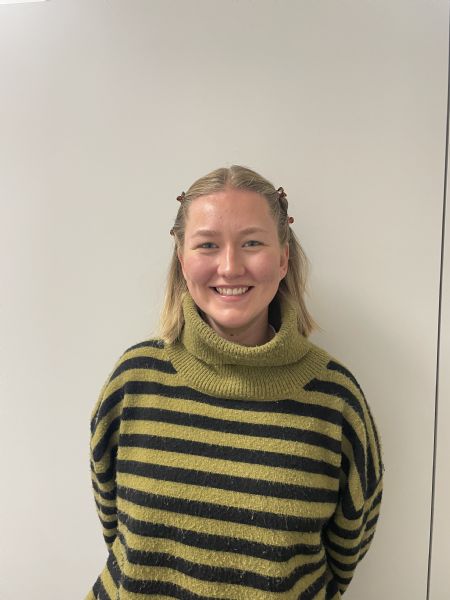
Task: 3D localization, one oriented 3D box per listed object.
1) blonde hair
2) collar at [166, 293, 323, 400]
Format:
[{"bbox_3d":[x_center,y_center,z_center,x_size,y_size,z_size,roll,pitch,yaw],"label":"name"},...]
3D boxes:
[{"bbox_3d":[0.022,-0.068,0.745,0.255,0.285,0.195,-2,3,3],"label":"blonde hair"},{"bbox_3d":[0.032,0.068,0.750,0.250,0.160,0.200,0,4,0],"label":"collar"}]

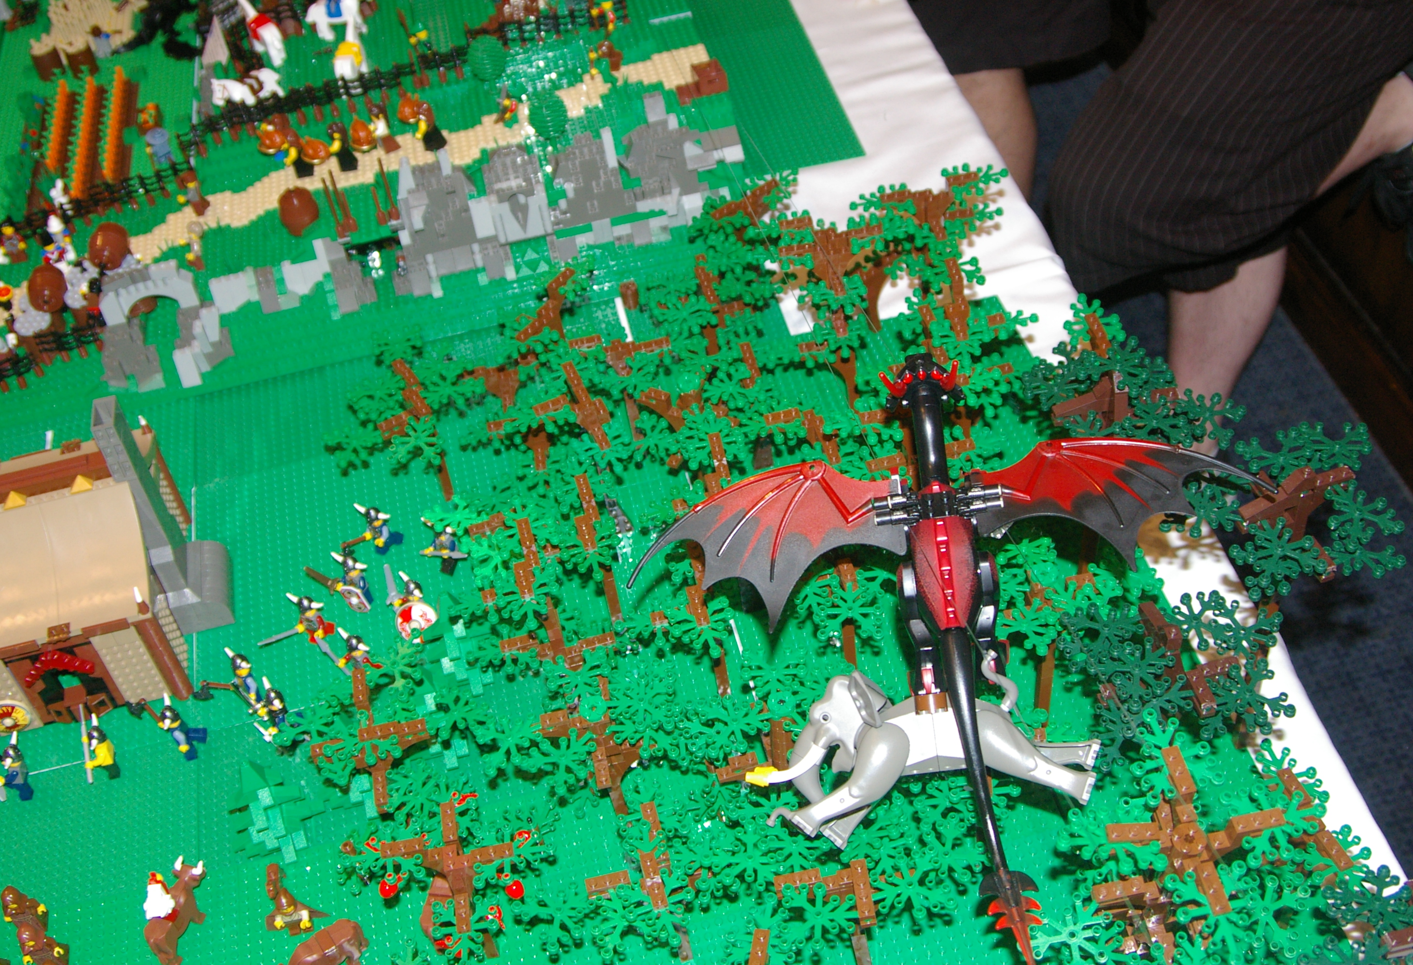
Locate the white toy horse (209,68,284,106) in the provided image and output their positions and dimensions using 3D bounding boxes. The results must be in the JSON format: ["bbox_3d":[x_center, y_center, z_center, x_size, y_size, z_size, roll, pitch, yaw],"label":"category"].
[{"bbox_3d":[-0.467,-0.399,1.735,0.065,0.046,0.018,-13,46,-4],"label":"white toy horse"}]

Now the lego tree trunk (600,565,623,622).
[{"bbox_3d":[-0.065,0.080,1.178,0.009,0.066,0.009,-13,46,-4],"label":"lego tree trunk"}]

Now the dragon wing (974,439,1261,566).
[{"bbox_3d":[0.208,0.012,0.858,0.152,0.016,0.086,2,48,13],"label":"dragon wing"}]

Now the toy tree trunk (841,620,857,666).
[{"bbox_3d":[0.095,0.111,1.117,0.009,0.060,0.009,-13,46,-4],"label":"toy tree trunk"}]

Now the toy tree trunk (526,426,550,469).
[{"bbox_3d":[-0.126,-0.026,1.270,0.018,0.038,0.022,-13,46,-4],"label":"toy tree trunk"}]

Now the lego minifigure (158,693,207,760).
[{"bbox_3d":[-0.370,0.175,1.189,0.026,0.046,0.028,-13,46,-4],"label":"lego minifigure"}]

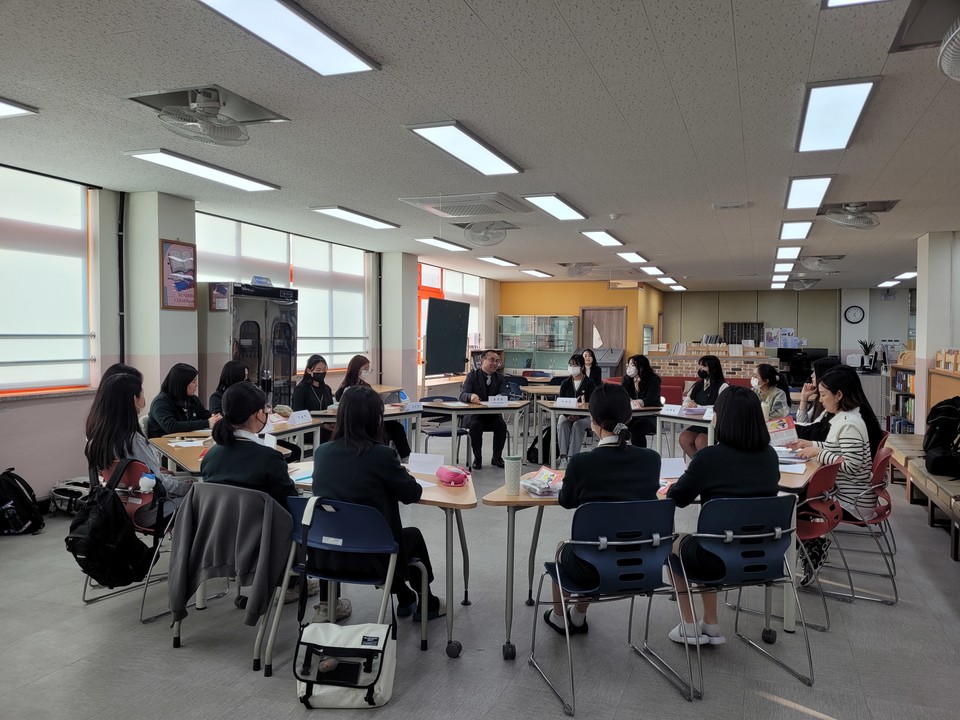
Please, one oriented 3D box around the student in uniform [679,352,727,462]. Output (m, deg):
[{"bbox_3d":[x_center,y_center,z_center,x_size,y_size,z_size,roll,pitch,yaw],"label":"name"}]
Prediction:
[{"bbox_3d":[2.412,0.591,7.754,0.450,1.260,0.700,2,2,41],"label":"student in uniform"}]

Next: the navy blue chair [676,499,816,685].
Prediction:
[{"bbox_3d":[1.064,0.931,3.143,0.530,0.790,0.550,0,2,-14],"label":"navy blue chair"}]

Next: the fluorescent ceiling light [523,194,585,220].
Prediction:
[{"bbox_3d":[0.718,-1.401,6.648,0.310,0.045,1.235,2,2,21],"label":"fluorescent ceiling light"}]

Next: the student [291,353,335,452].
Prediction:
[{"bbox_3d":[-1.643,0.582,7.396,0.470,1.270,0.740,-1,2,-41],"label":"student"}]

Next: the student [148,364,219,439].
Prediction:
[{"bbox_3d":[-2.160,0.636,5.341,0.700,1.240,0.500,1,2,18],"label":"student"}]

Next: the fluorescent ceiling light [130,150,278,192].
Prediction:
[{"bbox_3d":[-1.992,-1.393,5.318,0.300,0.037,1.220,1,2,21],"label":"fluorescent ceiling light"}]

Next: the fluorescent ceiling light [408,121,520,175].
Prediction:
[{"bbox_3d":[-0.051,-1.357,4.694,0.310,0.045,1.235,2,2,21],"label":"fluorescent ceiling light"}]

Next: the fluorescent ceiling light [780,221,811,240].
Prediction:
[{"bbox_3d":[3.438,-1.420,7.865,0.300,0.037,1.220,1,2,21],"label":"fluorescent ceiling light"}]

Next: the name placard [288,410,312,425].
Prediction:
[{"bbox_3d":[-1.538,0.479,6.097,0.095,0.090,0.280,2,2,21],"label":"name placard"}]

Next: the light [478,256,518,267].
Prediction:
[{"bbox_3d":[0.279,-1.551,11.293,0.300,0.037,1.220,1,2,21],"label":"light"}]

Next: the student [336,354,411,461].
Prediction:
[{"bbox_3d":[-1.182,0.558,8.153,0.780,1.250,0.500,2,2,42],"label":"student"}]

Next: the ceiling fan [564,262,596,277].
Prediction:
[{"bbox_3d":[1.671,-1.515,12.109,0.460,0.280,0.460,1,2,21],"label":"ceiling fan"}]

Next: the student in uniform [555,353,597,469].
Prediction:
[{"bbox_3d":[1.091,0.579,8.439,0.460,1.280,0.760,1,2,14],"label":"student in uniform"}]

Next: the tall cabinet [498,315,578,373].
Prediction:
[{"bbox_3d":[1.252,0.028,15.561,1.662,1.930,0.400,1,2,21],"label":"tall cabinet"}]

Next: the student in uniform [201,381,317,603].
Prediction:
[{"bbox_3d":[-1.005,0.696,3.512,0.480,1.200,0.700,1,2,27],"label":"student in uniform"}]

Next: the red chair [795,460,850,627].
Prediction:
[{"bbox_3d":[1.679,0.915,3.873,0.550,0.790,0.530,2,2,41],"label":"red chair"}]

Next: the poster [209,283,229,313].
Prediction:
[{"bbox_3d":[-2.431,-0.580,6.707,0.239,0.275,0.020,1,2,21],"label":"poster"}]

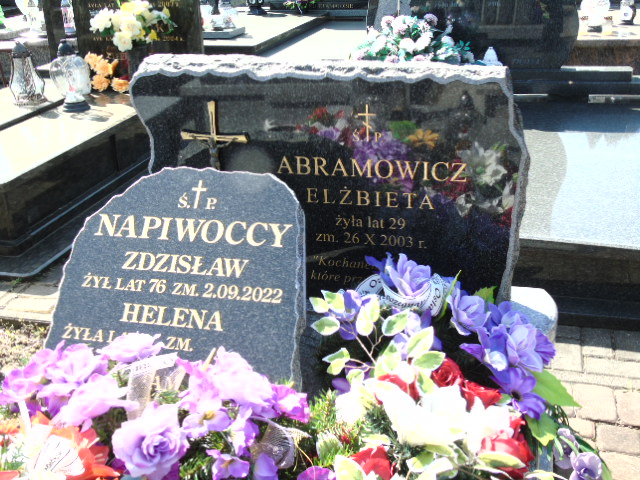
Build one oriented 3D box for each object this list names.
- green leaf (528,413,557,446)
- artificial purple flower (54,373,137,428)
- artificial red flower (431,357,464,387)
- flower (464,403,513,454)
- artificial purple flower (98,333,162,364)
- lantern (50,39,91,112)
[{"bbox_3d":[0.421,0.359,1.400,0.055,0.055,0.030,-13,28,-18],"label":"green leaf"},{"bbox_3d":[-0.380,0.271,1.250,0.132,0.085,0.085,-7,61,-11],"label":"artificial purple flower"},{"bbox_3d":[0.235,0.243,1.365,0.064,0.050,0.058,4,25,16],"label":"artificial red flower"},{"bbox_3d":[0.282,0.316,1.240,0.082,0.078,0.070,0,24,5],"label":"flower"},{"bbox_3d":[-0.357,0.205,1.400,0.115,0.045,0.065,-4,26,-1],"label":"artificial purple flower"},{"bbox_3d":[-1.287,-0.850,3.820,0.195,0.345,0.135,-3,24,0],"label":"lantern"}]

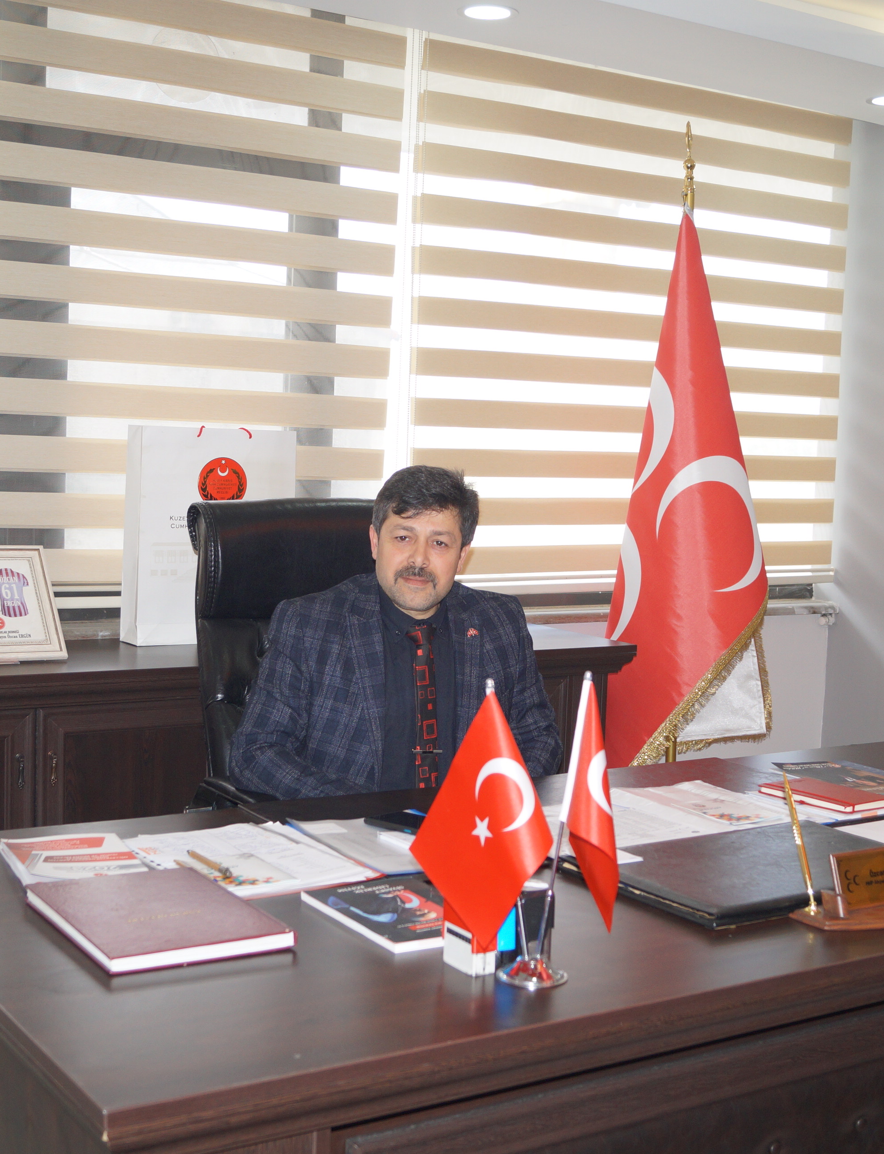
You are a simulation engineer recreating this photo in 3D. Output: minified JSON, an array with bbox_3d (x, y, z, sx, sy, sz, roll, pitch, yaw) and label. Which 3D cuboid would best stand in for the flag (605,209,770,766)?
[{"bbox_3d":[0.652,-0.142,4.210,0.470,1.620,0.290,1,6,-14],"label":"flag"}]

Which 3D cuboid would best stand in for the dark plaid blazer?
[{"bbox_3d":[-0.094,0.286,2.705,0.580,0.580,0.360,0,6,-19],"label":"dark plaid blazer"}]

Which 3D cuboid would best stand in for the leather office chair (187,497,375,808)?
[{"bbox_3d":[-0.141,0.467,2.863,0.680,1.186,0.700,-1,6,-28],"label":"leather office chair"}]

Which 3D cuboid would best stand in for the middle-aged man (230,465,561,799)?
[{"bbox_3d":[-0.041,0.455,2.605,0.590,1.267,0.700,0,6,-19],"label":"middle-aged man"}]

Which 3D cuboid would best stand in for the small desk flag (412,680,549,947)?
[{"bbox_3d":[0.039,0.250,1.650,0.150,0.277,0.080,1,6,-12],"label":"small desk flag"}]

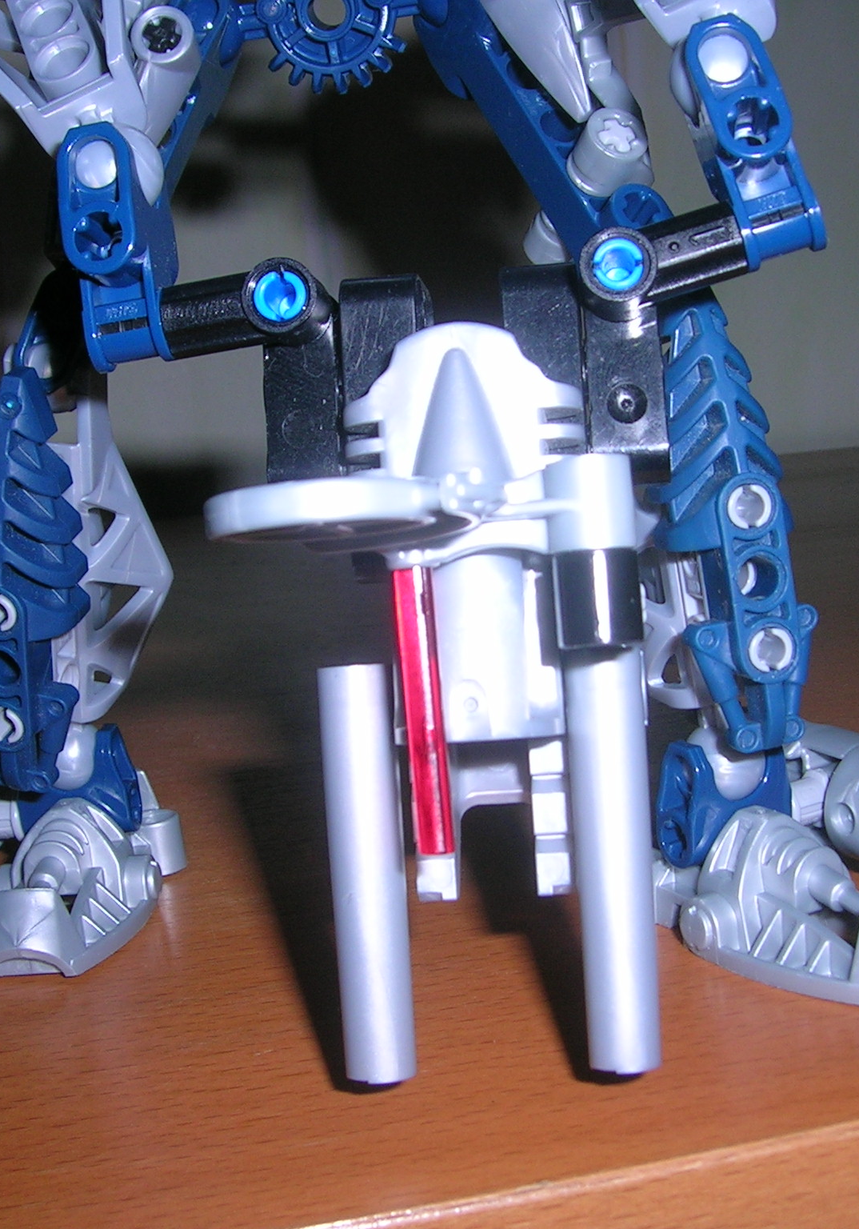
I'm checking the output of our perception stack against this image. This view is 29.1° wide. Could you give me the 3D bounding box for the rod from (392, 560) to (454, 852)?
[{"bbox_3d":[0.000,0.009,0.146,0.004,0.026,0.004,-5,13,1],"label":"rod"}]

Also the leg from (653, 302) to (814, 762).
[{"bbox_3d":[0.034,-0.010,0.185,0.015,0.051,0.011,-8,4,-13],"label":"leg"}]

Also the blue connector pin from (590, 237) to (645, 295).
[{"bbox_3d":[0.018,-0.034,0.161,0.005,0.005,0.005,-5,10,-1],"label":"blue connector pin"}]

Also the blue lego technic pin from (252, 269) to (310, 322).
[{"bbox_3d":[-0.014,-0.031,0.161,0.005,0.005,0.005,-5,10,-1],"label":"blue lego technic pin"}]

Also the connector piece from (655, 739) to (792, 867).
[{"bbox_3d":[0.034,0.022,0.192,0.014,0.015,0.009,-9,11,-23],"label":"connector piece"}]

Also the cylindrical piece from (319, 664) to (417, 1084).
[{"bbox_3d":[-0.005,0.023,0.147,0.006,0.040,0.006,-3,18,1],"label":"cylindrical piece"}]

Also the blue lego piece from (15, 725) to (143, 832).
[{"bbox_3d":[-0.047,0.022,0.222,0.015,0.014,0.009,-3,10,9],"label":"blue lego piece"}]

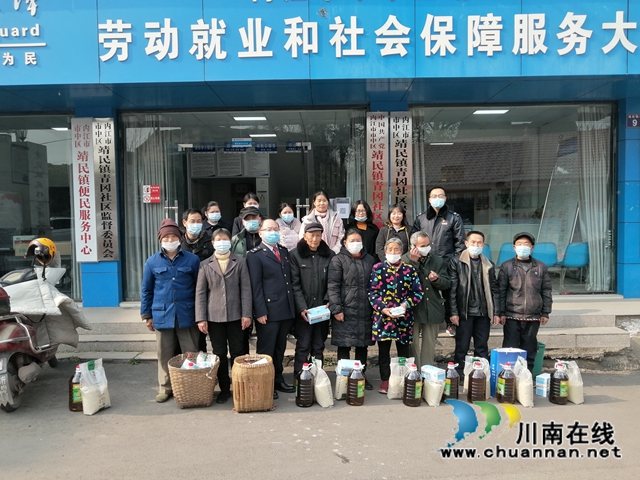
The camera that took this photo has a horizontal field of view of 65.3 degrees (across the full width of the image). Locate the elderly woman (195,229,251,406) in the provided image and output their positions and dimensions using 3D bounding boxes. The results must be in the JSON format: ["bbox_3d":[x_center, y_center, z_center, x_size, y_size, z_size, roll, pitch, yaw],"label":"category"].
[{"bbox_3d":[-0.887,0.688,4.589,0.520,1.560,0.340,-1,3,-5],"label":"elderly woman"}]

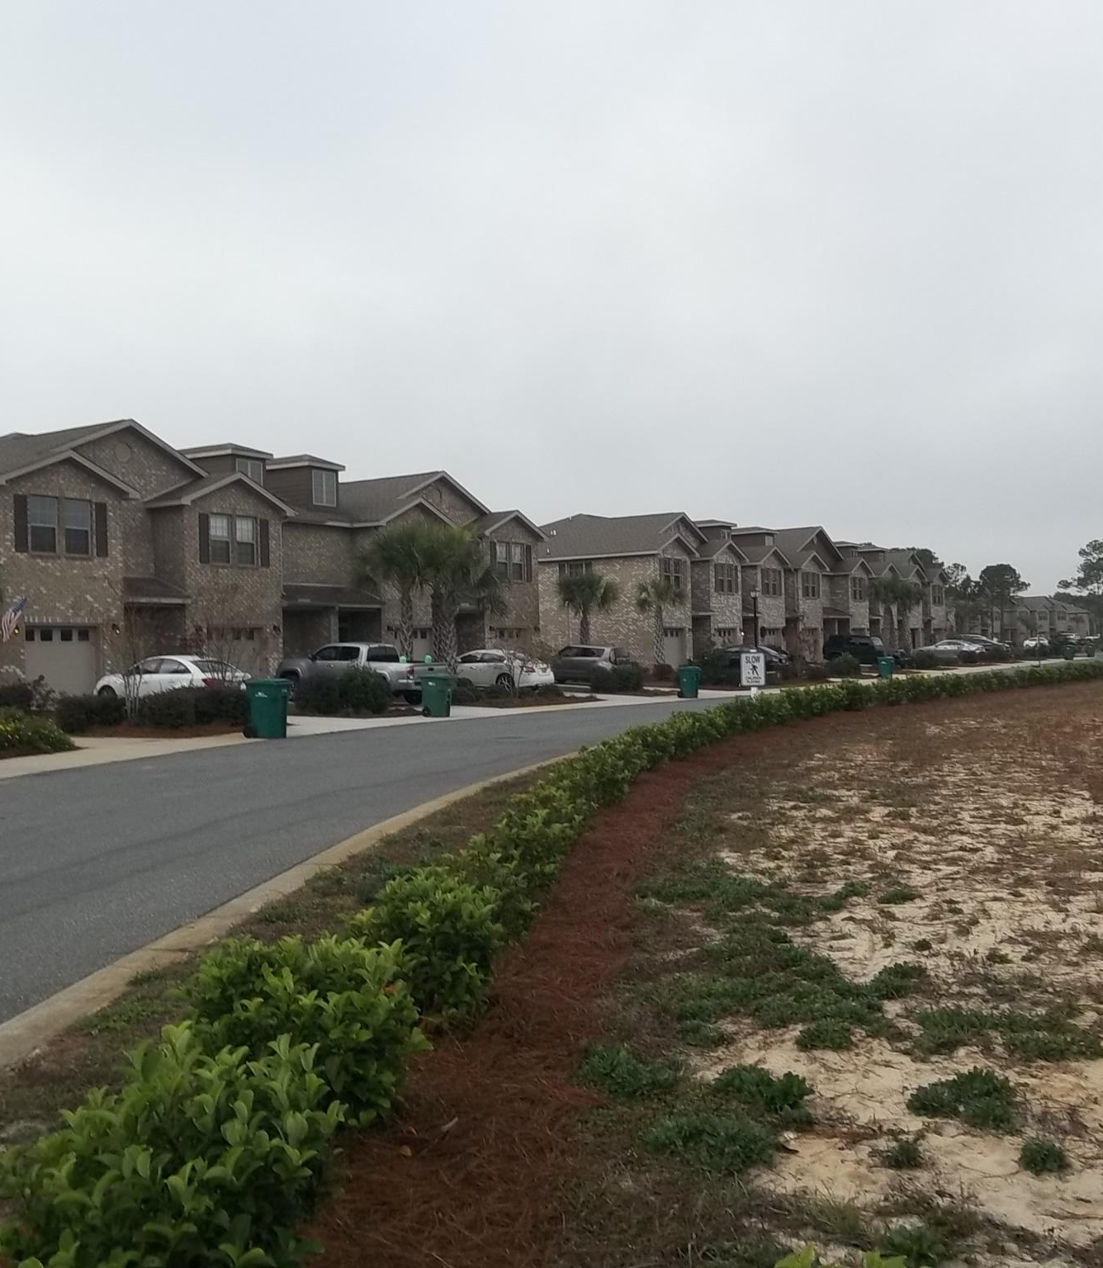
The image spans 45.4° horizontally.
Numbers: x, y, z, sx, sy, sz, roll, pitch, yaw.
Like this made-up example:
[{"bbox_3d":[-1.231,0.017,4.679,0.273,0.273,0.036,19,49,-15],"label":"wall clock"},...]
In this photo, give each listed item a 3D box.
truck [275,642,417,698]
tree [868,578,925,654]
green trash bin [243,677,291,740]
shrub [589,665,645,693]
[{"bbox_3d":[-5.413,1.175,37.682,5.350,1.790,1.900,-1,-1,32],"label":"truck"},{"bbox_3d":[22.961,-1.008,88.000,3.600,5.800,3.300,-1,-1,15],"label":"tree"},{"bbox_3d":[-5.328,1.404,24.800,0.760,1.110,0.630,-1,-1,24],"label":"green trash bin"},{"bbox_3d":[2.330,1.633,47.000,1.950,0.970,1.600,-1,-1,3],"label":"shrub"}]

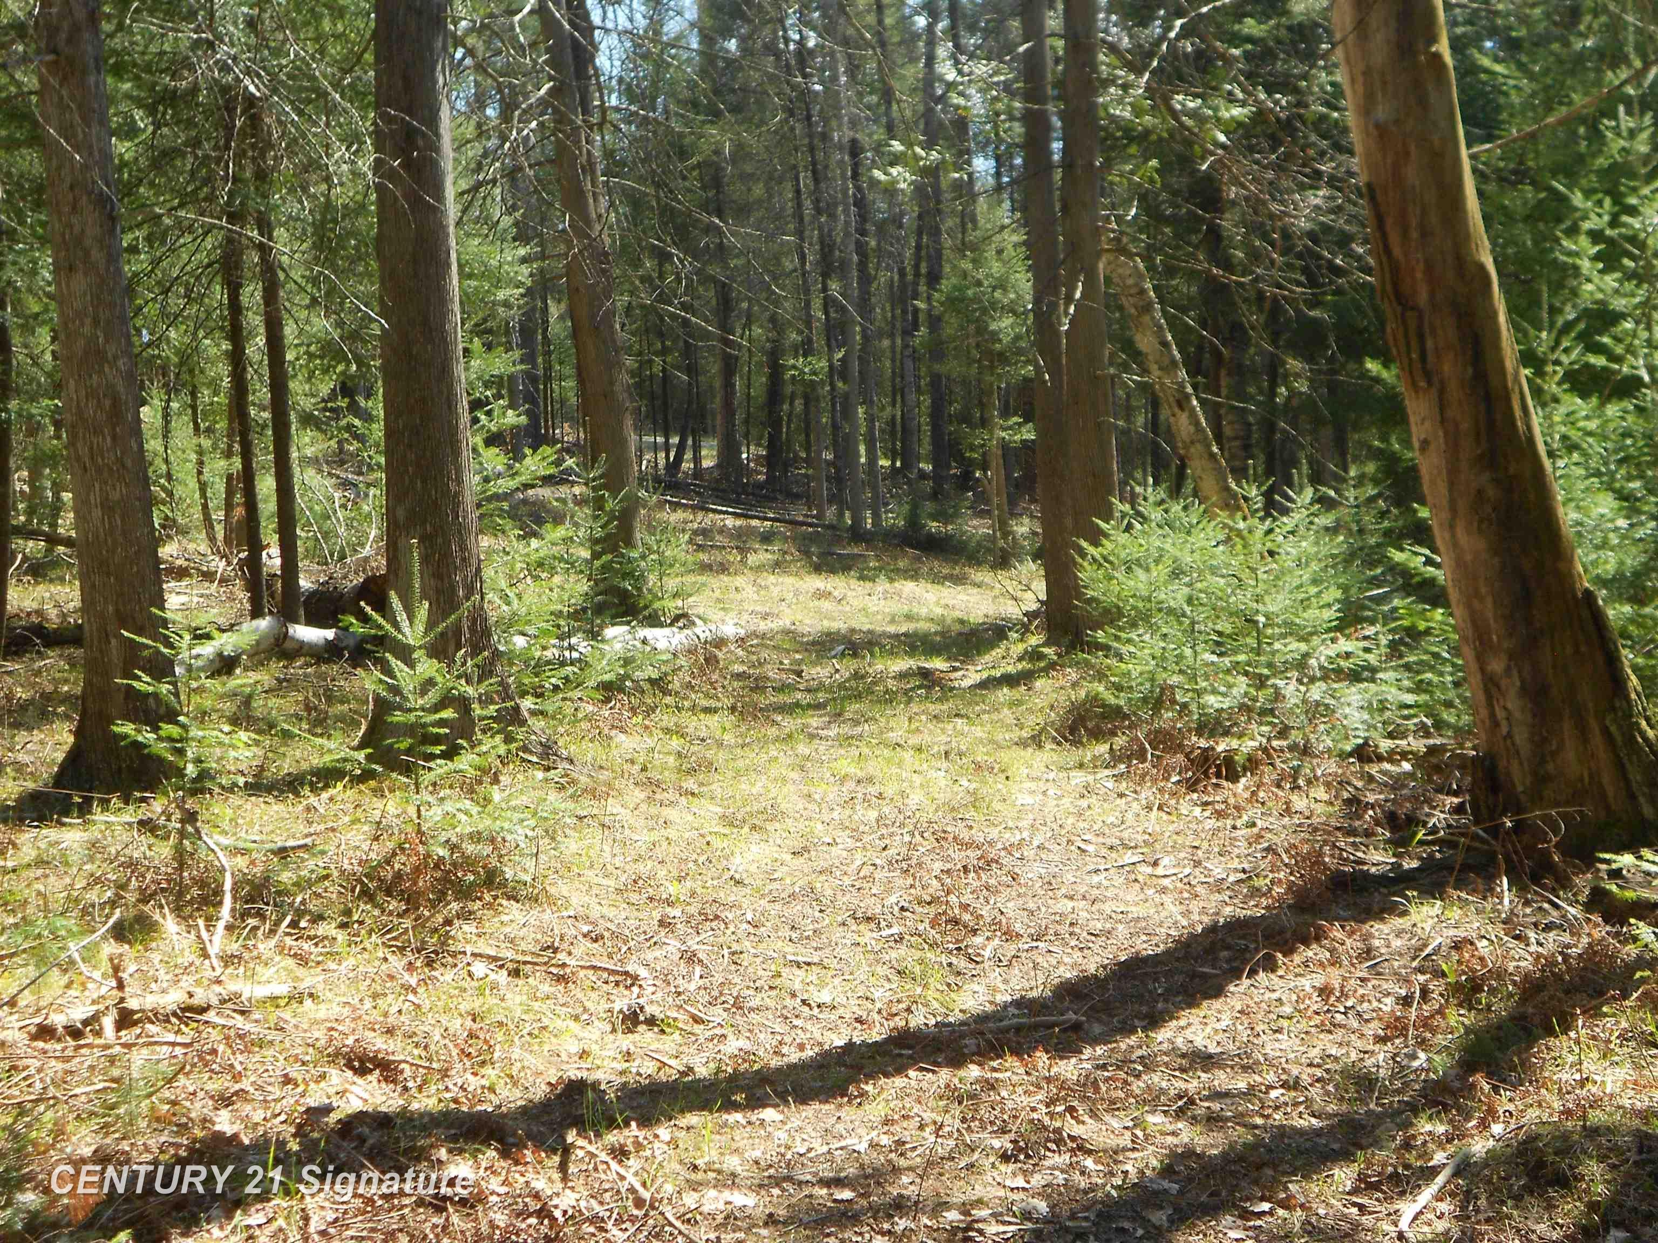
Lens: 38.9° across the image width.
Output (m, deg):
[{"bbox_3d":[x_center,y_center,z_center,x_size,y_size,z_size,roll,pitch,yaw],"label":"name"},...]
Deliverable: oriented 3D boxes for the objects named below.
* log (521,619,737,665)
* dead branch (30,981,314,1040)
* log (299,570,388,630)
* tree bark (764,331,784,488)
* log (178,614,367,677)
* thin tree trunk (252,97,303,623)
[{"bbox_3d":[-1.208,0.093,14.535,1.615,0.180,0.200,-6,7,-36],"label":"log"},{"bbox_3d":[-1.675,0.982,6.005,0.687,0.075,0.085,-4,6,-23],"label":"dead branch"},{"bbox_3d":[-3.272,-0.132,15.814,0.688,0.380,0.420,2,6,30],"label":"log"},{"bbox_3d":[-0.796,-3.040,33.935,0.226,2.313,0.226,-1,6,-1],"label":"tree bark"},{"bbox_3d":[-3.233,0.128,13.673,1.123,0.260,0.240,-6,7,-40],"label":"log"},{"bbox_3d":[-3.684,-1.704,15.654,0.122,3.541,0.122,-4,6,-13],"label":"thin tree trunk"}]

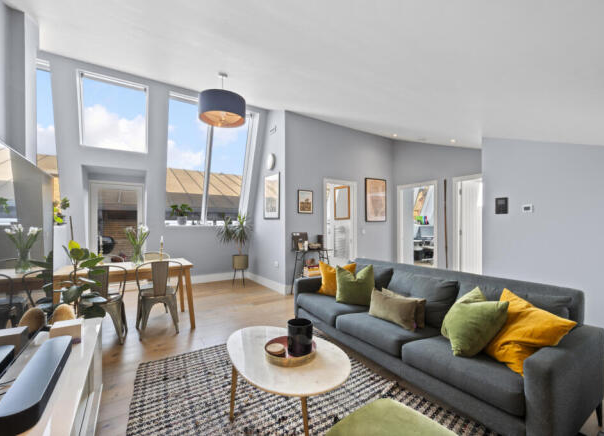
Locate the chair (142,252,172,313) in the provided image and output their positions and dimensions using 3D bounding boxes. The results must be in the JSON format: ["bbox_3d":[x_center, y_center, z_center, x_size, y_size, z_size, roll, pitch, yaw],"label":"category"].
[{"bbox_3d":[-1.960,0.905,3.370,0.450,0.850,0.480,0,0,-28],"label":"chair"}]

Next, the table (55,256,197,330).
[{"bbox_3d":[-2.090,0.955,3.110,1.330,0.750,0.700,0,0,-27],"label":"table"}]

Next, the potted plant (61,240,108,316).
[{"bbox_3d":[-1.970,0.760,2.300,0.400,1.120,0.400,0,0,-30],"label":"potted plant"}]

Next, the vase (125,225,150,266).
[{"bbox_3d":[-2.050,0.330,3.190,0.290,0.500,0.260,0,0,-30],"label":"vase"}]

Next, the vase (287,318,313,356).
[{"bbox_3d":[-0.014,0.807,1.730,0.167,0.187,0.167,0,0,0],"label":"vase"}]

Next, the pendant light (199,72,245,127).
[{"bbox_3d":[-0.812,-1.237,2.600,0.450,0.480,0.450,0,0,-30],"label":"pendant light"}]

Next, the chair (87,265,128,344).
[{"bbox_3d":[-2.140,0.905,2.770,0.450,0.850,0.490,0,0,-24],"label":"chair"}]

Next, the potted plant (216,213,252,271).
[{"bbox_3d":[-1.340,0.570,5.000,0.620,1.330,0.560,0,0,-30],"label":"potted plant"}]

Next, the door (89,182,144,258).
[{"bbox_3d":[-3.400,0.345,4.710,0.830,1.980,0.090,0,0,-29],"label":"door"}]

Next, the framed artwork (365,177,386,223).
[{"bbox_3d":[1.600,-0.372,5.480,0.620,0.930,0.030,0,0,-30],"label":"framed artwork"}]

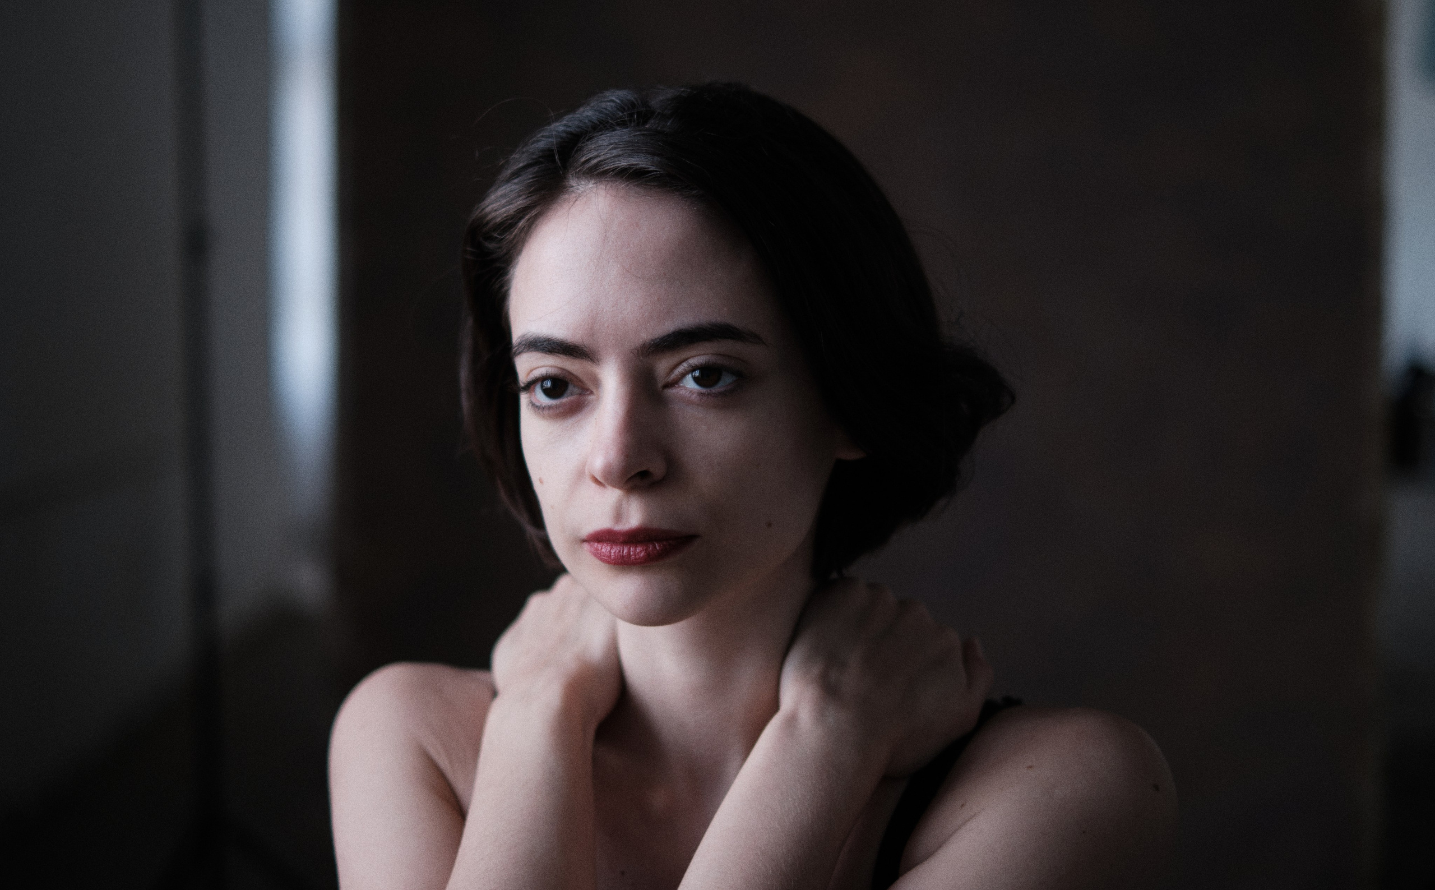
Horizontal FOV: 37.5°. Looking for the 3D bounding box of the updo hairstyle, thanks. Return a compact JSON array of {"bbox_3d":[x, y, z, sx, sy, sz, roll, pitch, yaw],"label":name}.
[{"bbox_3d":[0.013,-0.050,0.920,0.200,0.220,0.225,0,4,25],"label":"updo hairstyle"}]

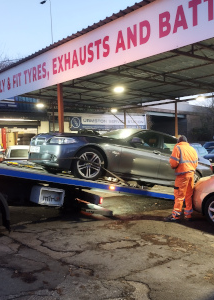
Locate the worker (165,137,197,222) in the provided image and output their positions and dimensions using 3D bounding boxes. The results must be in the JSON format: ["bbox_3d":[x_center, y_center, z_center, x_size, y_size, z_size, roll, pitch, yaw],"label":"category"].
[{"bbox_3d":[1.471,0.565,6.120,0.570,1.690,0.520,-2,2,-33],"label":"worker"}]

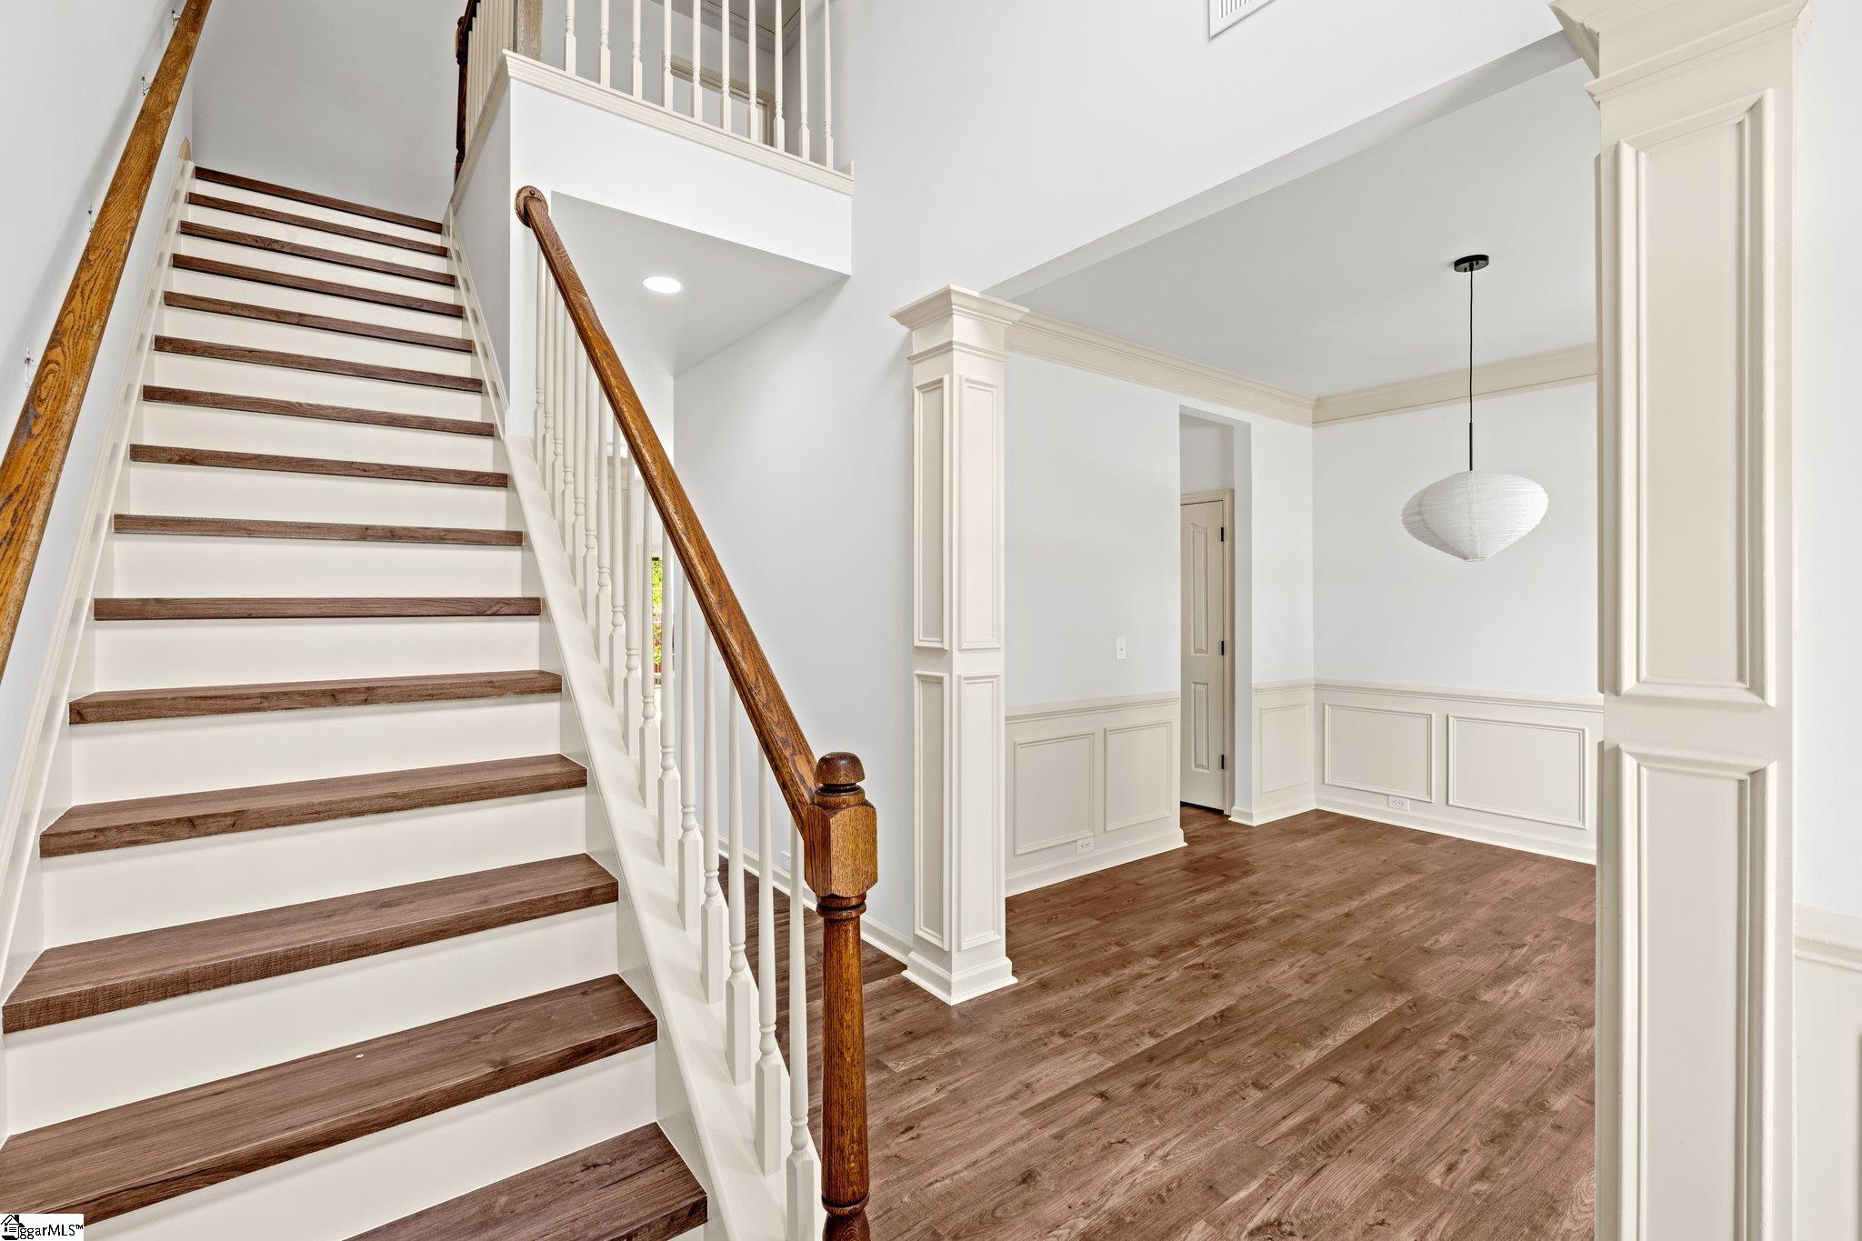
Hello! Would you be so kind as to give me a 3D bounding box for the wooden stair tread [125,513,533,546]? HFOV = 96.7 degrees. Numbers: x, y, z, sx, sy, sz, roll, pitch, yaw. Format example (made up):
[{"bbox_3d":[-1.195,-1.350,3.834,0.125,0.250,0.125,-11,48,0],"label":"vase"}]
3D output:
[{"bbox_3d":[-1.628,-0.235,2.289,0.872,0.043,0.250,-1,1,-36],"label":"wooden stair tread"}]

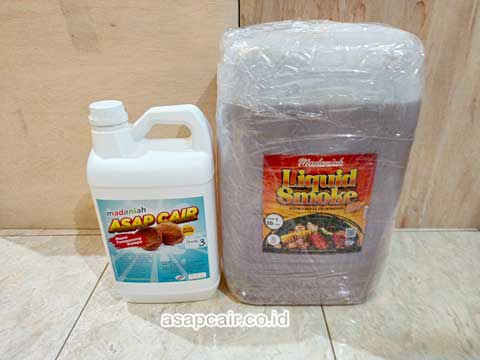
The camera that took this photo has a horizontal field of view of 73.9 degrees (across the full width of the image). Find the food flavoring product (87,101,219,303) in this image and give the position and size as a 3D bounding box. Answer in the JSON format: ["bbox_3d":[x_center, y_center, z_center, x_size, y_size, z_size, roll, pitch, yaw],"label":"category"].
[{"bbox_3d":[-0.131,0.035,0.543,0.184,0.337,0.131,-2,26,-1],"label":"food flavoring product"}]

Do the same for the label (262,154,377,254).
[{"bbox_3d":[0.110,0.040,0.466,0.152,0.163,0.010,0,26,1],"label":"label"}]

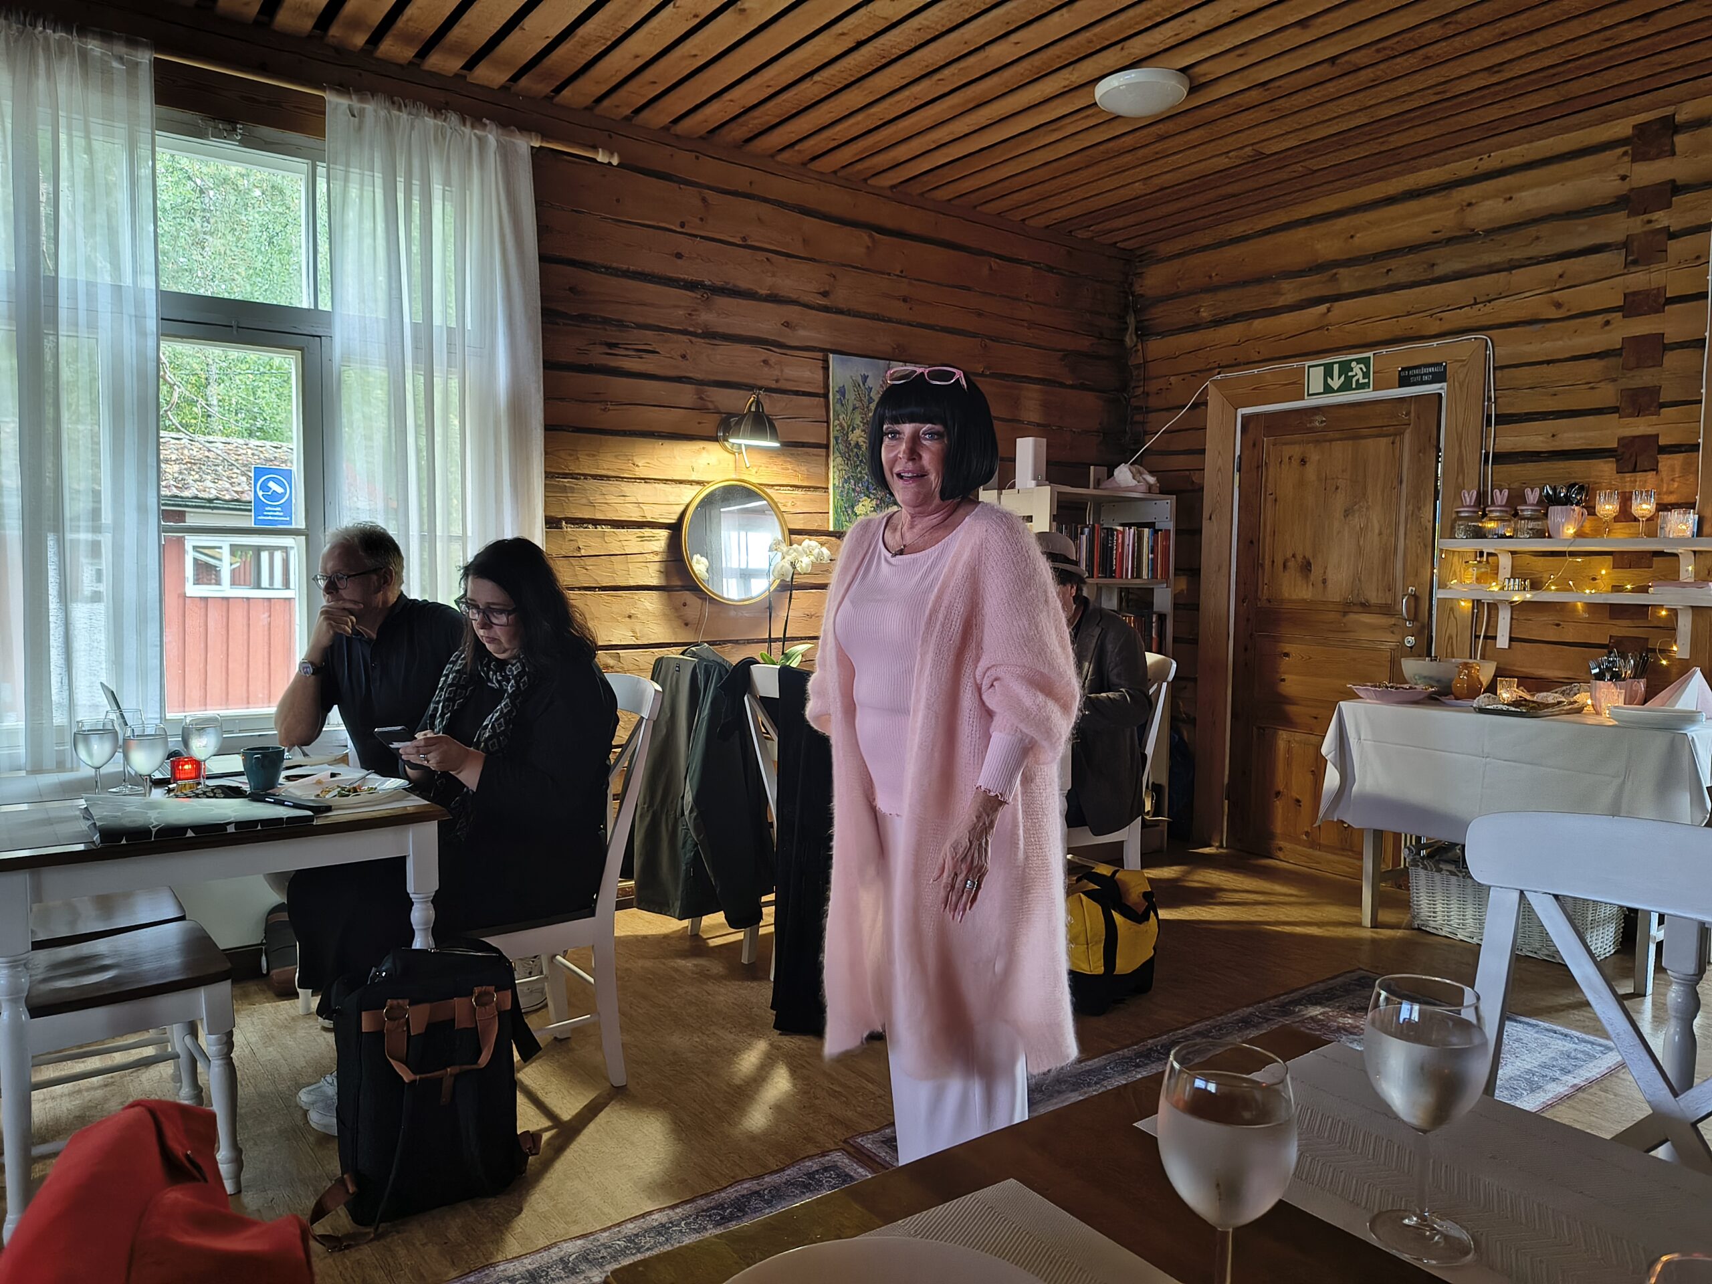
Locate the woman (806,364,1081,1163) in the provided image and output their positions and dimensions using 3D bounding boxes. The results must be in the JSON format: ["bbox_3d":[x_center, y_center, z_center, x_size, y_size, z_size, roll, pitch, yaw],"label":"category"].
[{"bbox_3d":[0.143,0.361,1.981,0.500,1.660,0.370,3,5,37],"label":"woman"}]

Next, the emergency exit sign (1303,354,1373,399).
[{"bbox_3d":[2.030,-1.117,4.793,0.015,0.150,0.300,-2,4,-38],"label":"emergency exit sign"}]

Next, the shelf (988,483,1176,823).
[{"bbox_3d":[1.014,0.150,5.134,0.803,1.645,0.384,-3,5,-37],"label":"shelf"}]

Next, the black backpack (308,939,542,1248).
[{"bbox_3d":[-0.912,0.914,2.413,0.335,0.480,0.240,-2,5,-29],"label":"black backpack"}]

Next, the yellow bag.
[{"bbox_3d":[0.697,0.888,3.475,0.300,0.330,0.360,4,5,40],"label":"yellow bag"}]

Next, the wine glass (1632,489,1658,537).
[{"bbox_3d":[2.577,-0.421,3.715,0.070,0.163,0.070,-2,5,-37],"label":"wine glass"}]

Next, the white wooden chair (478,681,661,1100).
[{"bbox_3d":[-0.799,0.584,2.771,0.520,0.970,0.440,-2,4,-36],"label":"white wooden chair"}]

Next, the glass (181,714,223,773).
[{"bbox_3d":[-1.511,0.253,2.630,0.082,0.184,0.082,-1,4,-30],"label":"glass"}]

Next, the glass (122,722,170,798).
[{"bbox_3d":[-1.491,0.268,2.390,0.082,0.184,0.082,-1,4,-32],"label":"glass"}]

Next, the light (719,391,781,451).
[{"bbox_3d":[-0.394,-0.818,4.217,0.190,0.220,0.240,-3,5,-37],"label":"light"}]

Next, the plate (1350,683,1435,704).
[{"bbox_3d":[1.932,0.188,4.130,0.290,0.075,0.290,0,4,0],"label":"plate"}]

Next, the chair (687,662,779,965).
[{"bbox_3d":[-0.292,0.538,3.783,0.500,0.970,0.430,-2,5,-37],"label":"chair"}]

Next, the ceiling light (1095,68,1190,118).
[{"bbox_3d":[0.931,-1.760,3.698,0.300,0.078,0.300,0,4,0],"label":"ceiling light"}]

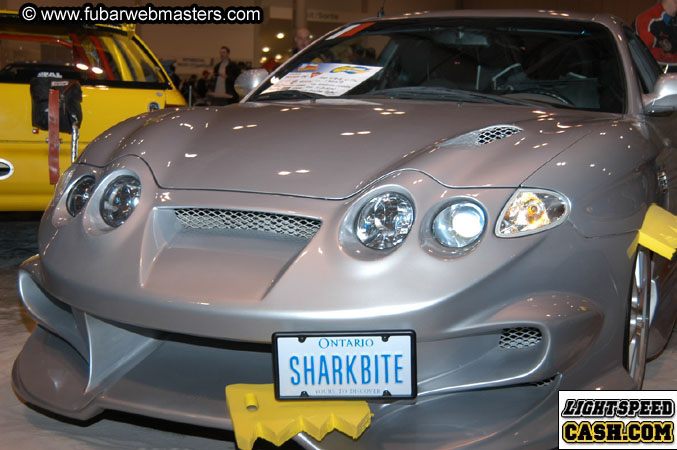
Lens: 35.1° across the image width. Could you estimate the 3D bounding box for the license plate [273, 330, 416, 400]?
[{"bbox_3d":[0.015,0.306,2.335,0.312,0.160,0.020,-1,13,4],"label":"license plate"}]

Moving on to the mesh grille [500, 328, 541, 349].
[{"bbox_3d":[0.432,0.267,2.540,0.110,0.058,0.035,4,8,25],"label":"mesh grille"}]

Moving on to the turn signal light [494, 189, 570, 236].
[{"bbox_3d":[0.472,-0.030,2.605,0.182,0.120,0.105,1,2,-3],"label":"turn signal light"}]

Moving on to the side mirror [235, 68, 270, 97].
[{"bbox_3d":[-0.329,-0.571,4.320,0.185,0.125,0.110,4,8,25],"label":"side mirror"}]

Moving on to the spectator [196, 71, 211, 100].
[{"bbox_3d":[-3.151,-2.955,25.084,0.480,1.300,0.550,-3,9,-30],"label":"spectator"}]

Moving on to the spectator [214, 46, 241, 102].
[{"bbox_3d":[-2.221,-2.633,21.113,0.520,1.750,0.350,5,9,30],"label":"spectator"}]

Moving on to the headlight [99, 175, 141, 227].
[{"bbox_3d":[-0.583,-0.064,2.865,0.140,0.138,0.075,4,-2,25],"label":"headlight"}]

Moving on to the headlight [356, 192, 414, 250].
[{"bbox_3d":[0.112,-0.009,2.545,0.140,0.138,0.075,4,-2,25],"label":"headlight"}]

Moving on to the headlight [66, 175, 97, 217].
[{"bbox_3d":[-0.712,-0.082,2.985,0.122,0.118,0.072,4,-2,25],"label":"headlight"}]

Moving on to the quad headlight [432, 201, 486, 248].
[{"bbox_3d":[0.287,0.000,2.530,0.122,0.118,0.072,4,-2,25],"label":"quad headlight"}]

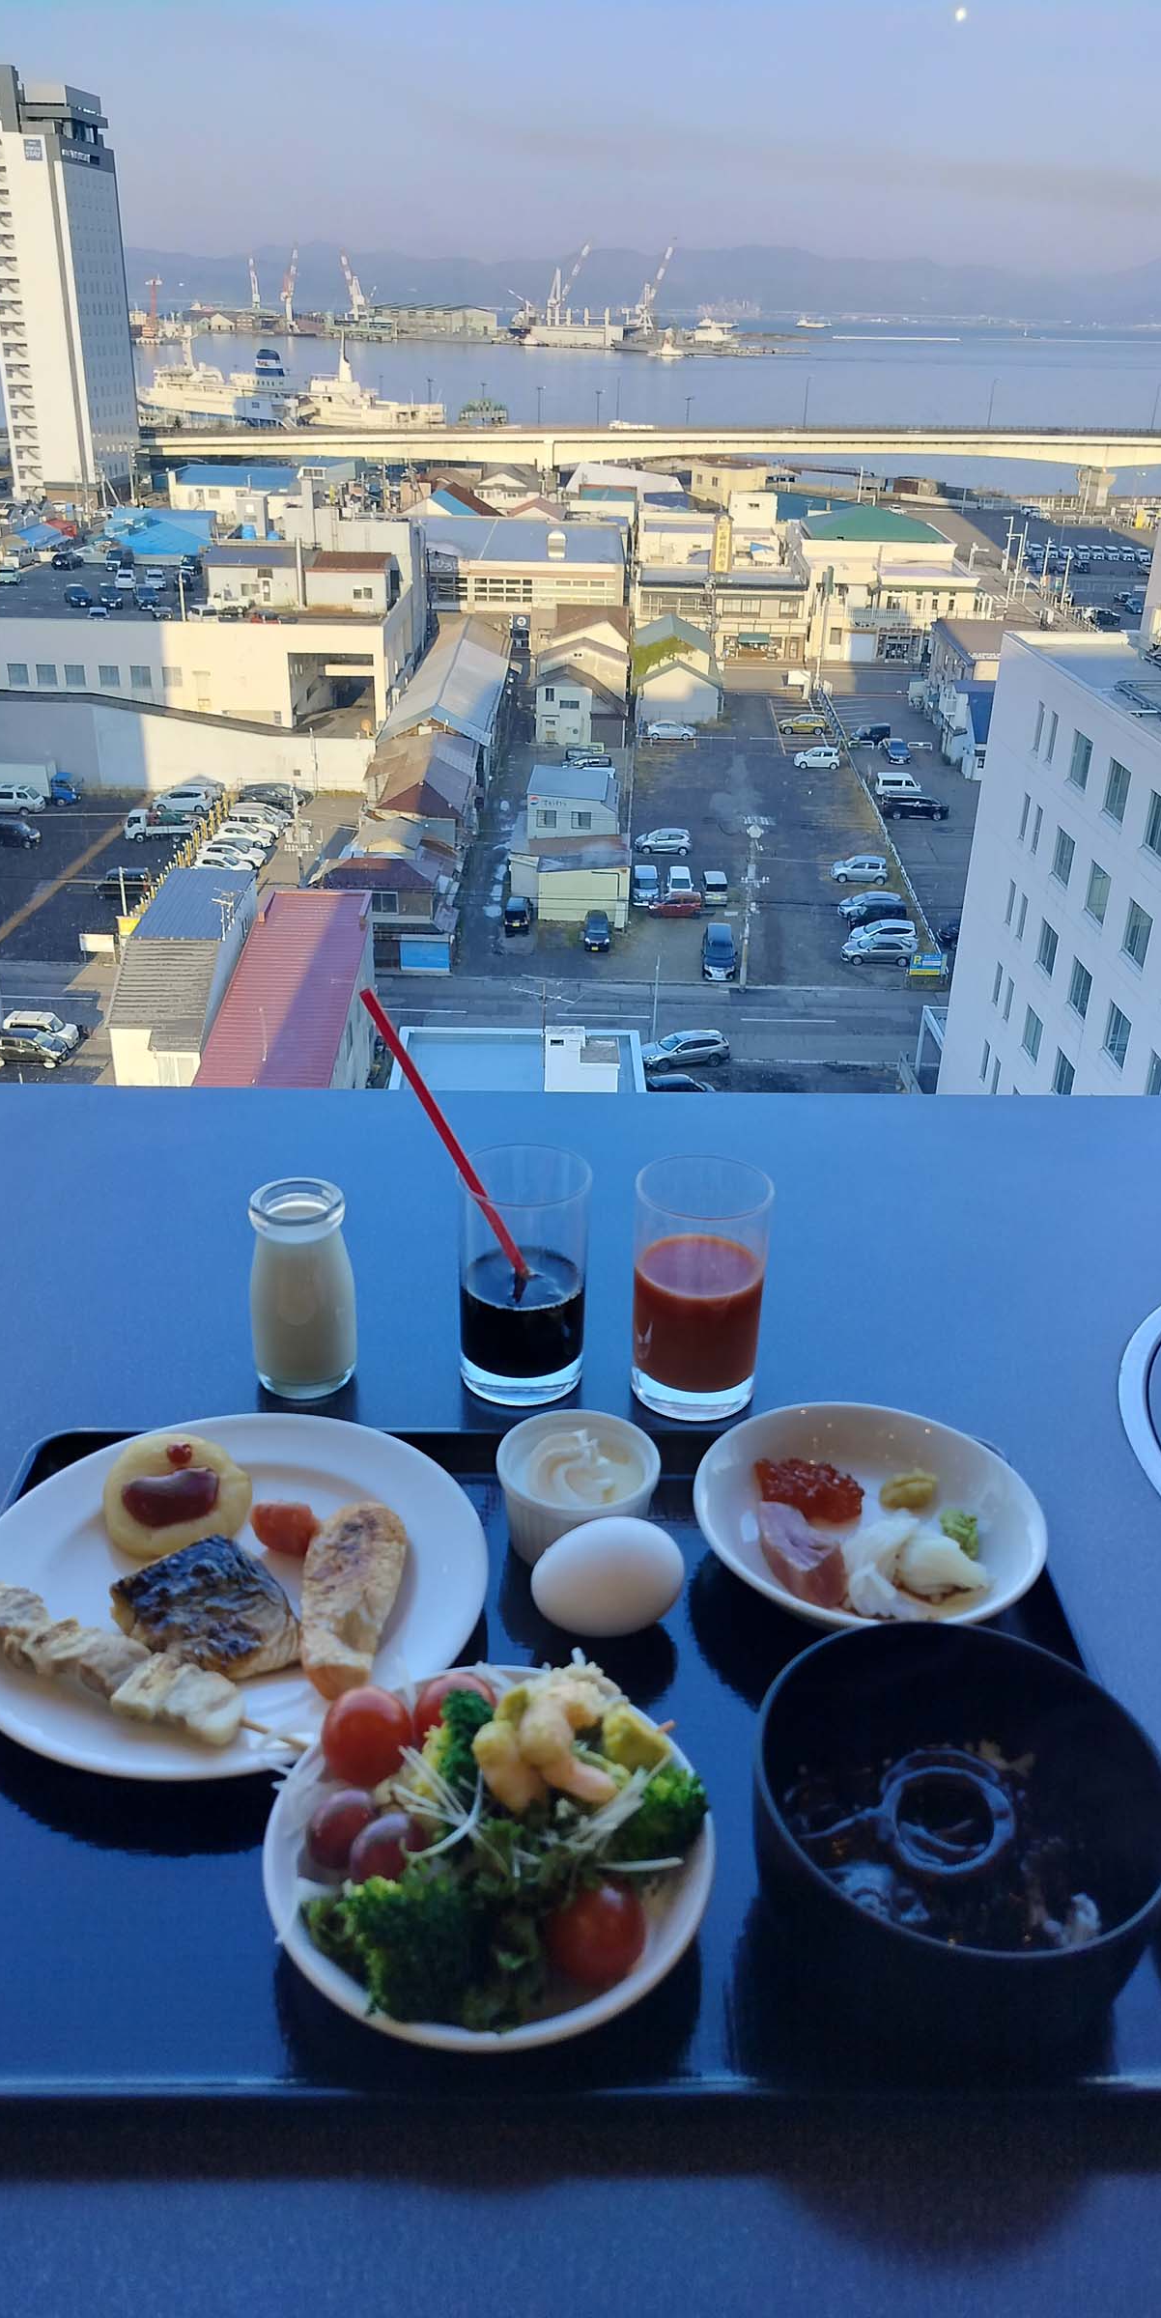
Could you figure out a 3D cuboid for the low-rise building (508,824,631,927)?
[{"bbox_3d":[-0.705,-17.956,102.359,7.407,3.856,6.190,2,28,0],"label":"low-rise building"}]

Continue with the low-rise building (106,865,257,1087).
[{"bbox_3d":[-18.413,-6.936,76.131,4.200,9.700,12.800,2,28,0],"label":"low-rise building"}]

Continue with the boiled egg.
[{"bbox_3d":[0.010,0.155,0.595,0.058,0.043,0.043,-8,30,-18],"label":"boiled egg"}]

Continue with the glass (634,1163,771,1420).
[{"bbox_3d":[0.054,0.059,0.729,0.060,0.103,0.060,2,28,0],"label":"glass"}]

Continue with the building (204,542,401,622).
[{"bbox_3d":[-23.287,-49.787,137.049,15.000,4.200,7.500,2,28,0],"label":"building"}]

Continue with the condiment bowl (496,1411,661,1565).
[{"bbox_3d":[-0.001,0.135,0.642,0.062,0.037,0.062,2,28,0],"label":"condiment bowl"}]

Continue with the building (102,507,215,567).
[{"bbox_3d":[-56.361,-80.774,215.039,14.000,7.400,24.000,2,28,0],"label":"building"}]

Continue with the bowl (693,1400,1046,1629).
[{"bbox_3d":[0.112,0.148,0.630,0.133,0.031,0.133,1,28,-1],"label":"bowl"}]

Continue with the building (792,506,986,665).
[{"bbox_3d":[33.154,-65.646,181.645,18.500,13.400,27.000,2,28,0],"label":"building"}]

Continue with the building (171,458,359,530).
[{"bbox_3d":[-53.649,-111.602,270.384,27.397,7.103,17.250,6,28,7],"label":"building"}]

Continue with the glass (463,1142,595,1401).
[{"bbox_3d":[-0.027,0.054,0.750,0.061,0.107,0.061,2,28,0],"label":"glass"}]

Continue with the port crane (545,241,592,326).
[{"bbox_3d":[-15.842,-954.482,1757.474,54.000,84.000,20.000,2,28,0],"label":"port crane"}]

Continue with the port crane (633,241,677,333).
[{"bbox_3d":[71.049,-829.789,1539.894,43.501,86.630,15.000,2,28,0],"label":"port crane"}]

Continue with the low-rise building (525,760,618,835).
[{"bbox_3d":[-0.529,-22.194,108.869,5.900,6.700,6.900,2,28,1],"label":"low-rise building"}]

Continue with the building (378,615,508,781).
[{"bbox_3d":[-11.242,-41.234,142.449,9.031,6.393,41.096,1,28,-1],"label":"building"}]

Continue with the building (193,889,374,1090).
[{"bbox_3d":[-12.294,-4.149,70.243,5.000,8.300,22.000,1,28,-2],"label":"building"}]

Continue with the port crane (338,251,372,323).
[{"bbox_3d":[-231.230,-889.182,1648.741,33.468,74.071,15.000,2,28,0],"label":"port crane"}]

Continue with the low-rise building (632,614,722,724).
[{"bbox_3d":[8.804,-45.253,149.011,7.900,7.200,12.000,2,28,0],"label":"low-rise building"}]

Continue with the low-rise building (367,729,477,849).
[{"bbox_3d":[-11.518,-28.104,121.182,6.400,5.000,20.000,0,28,-3],"label":"low-rise building"}]

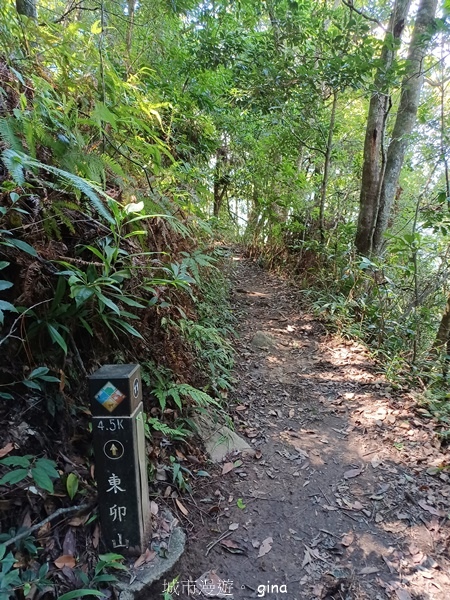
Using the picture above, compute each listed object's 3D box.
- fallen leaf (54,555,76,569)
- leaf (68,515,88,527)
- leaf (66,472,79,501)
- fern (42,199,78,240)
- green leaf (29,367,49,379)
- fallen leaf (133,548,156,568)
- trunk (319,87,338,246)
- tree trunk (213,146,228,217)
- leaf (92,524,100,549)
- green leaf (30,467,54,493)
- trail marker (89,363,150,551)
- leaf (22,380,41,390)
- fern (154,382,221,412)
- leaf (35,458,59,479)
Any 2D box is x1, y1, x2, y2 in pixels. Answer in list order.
[{"bbox_3d":[-0.626,1.026,1.700,0.080,0.020,0.055,4,21,-1],"label":"fallen leaf"},{"bbox_3d":[-0.615,0.926,1.820,0.083,0.022,0.050,-1,25,-14],"label":"leaf"},{"bbox_3d":[-0.608,0.746,1.730,0.046,0.108,0.030,-2,8,0],"label":"leaf"},{"bbox_3d":[-0.930,-0.455,2.450,0.170,0.220,0.140,-9,13,-37],"label":"fern"},{"bbox_3d":[-0.765,0.299,1.780,0.077,0.033,0.050,-2,8,0],"label":"green leaf"},{"bbox_3d":[-0.303,0.978,1.640,0.084,0.027,0.075,-2,8,0],"label":"fallen leaf"},{"bbox_3d":[1.855,-2.347,7.755,0.110,2.620,0.110,3,11,-1],"label":"trunk"},{"bbox_3d":[-0.109,-2.847,10.500,0.380,1.750,0.340,-2,8,0],"label":"tree trunk"},{"bbox_3d":[-0.495,0.912,1.670,0.029,0.080,0.030,-2,8,0],"label":"leaf"},{"bbox_3d":[-0.766,0.759,1.821,0.150,0.022,0.060,32,40,24],"label":"green leaf"},{"bbox_3d":[-0.401,0.618,1.694,0.150,0.701,0.150,-1,8,4],"label":"trail marker"},{"bbox_3d":[-0.782,0.348,1.760,0.075,0.030,0.050,-2,8,0],"label":"leaf"},{"bbox_3d":[-0.225,0.585,2.600,0.350,0.140,0.200,-5,12,-20],"label":"fern"},{"bbox_3d":[-0.764,0.727,1.860,0.133,0.022,0.060,27,38,17],"label":"leaf"}]

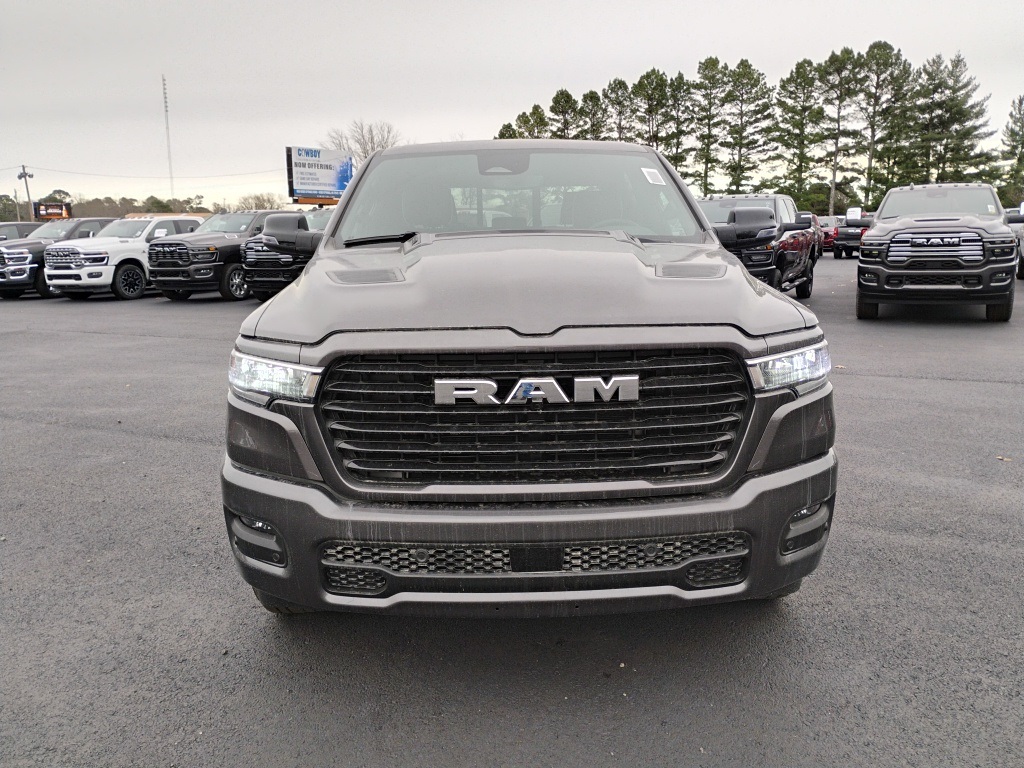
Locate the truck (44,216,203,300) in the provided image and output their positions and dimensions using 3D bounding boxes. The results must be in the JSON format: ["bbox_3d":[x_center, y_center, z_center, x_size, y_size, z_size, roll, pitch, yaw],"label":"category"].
[{"bbox_3d":[-10.113,-3.597,23.294,2.150,2.030,6.000,2,11,17],"label":"truck"}]

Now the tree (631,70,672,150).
[{"bbox_3d":[10.534,-18.039,63.691,3.000,11.790,2.850,0,11,0],"label":"tree"}]

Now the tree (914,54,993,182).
[{"bbox_3d":[31.981,-17.675,60.000,5.650,12.387,5.650,-1,11,0],"label":"tree"}]

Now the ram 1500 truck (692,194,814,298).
[{"bbox_3d":[4.106,-2.390,15.026,2.150,2.030,6.000,4,12,26],"label":"ram 1500 truck"}]

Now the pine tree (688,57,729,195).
[{"bbox_3d":[15.895,-19.494,67.000,3.397,13.994,3.397,-1,11,0],"label":"pine tree"}]

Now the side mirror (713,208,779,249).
[{"bbox_3d":[1.117,-0.756,3.979,0.320,0.225,0.200,-1,11,-1],"label":"side mirror"}]

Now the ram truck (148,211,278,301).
[{"bbox_3d":[-6.717,-3.407,21.623,2.150,2.030,6.000,2,11,19],"label":"ram truck"}]

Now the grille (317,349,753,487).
[{"bbox_3d":[0.066,0.095,2.411,1.290,0.405,0.200,-1,11,-1],"label":"grille"}]

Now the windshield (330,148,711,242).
[{"bbox_3d":[0.033,-0.890,3.881,1.620,0.550,0.820,-1,11,-1],"label":"windshield"}]

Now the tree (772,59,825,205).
[{"bbox_3d":[19.875,-16.583,57.864,3.700,11.640,3.520,0,11,0],"label":"tree"}]

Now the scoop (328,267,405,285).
[{"bbox_3d":[-0.602,-0.450,3.464,0.300,0.060,0.240,-2,11,1],"label":"scoop"}]

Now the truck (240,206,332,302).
[{"bbox_3d":[-3.930,-3.169,20.070,2.200,2.020,6.000,4,12,21],"label":"truck"}]

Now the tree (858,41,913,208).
[{"bbox_3d":[24.481,-16.210,54.879,3.580,12.090,3.400,0,11,0],"label":"tree"}]

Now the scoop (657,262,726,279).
[{"bbox_3d":[0.743,-0.471,3.447,0.300,0.060,0.240,-2,11,1],"label":"scoop"}]

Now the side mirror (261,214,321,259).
[{"bbox_3d":[-1.043,-0.713,3.916,0.320,0.225,0.200,-1,11,-1],"label":"side mirror"}]

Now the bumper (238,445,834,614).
[{"bbox_3d":[0.056,0.451,2.631,2.030,0.410,0.480,-2,11,1],"label":"bumper"}]

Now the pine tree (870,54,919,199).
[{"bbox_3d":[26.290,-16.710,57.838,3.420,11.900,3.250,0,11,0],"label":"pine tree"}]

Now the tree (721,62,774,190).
[{"bbox_3d":[16.512,-16.868,58.827,3.840,11.810,3.640,0,11,0],"label":"tree"}]

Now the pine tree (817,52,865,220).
[{"bbox_3d":[25.062,-18.711,63.000,3.651,13.615,3.651,-1,11,0],"label":"pine tree"}]

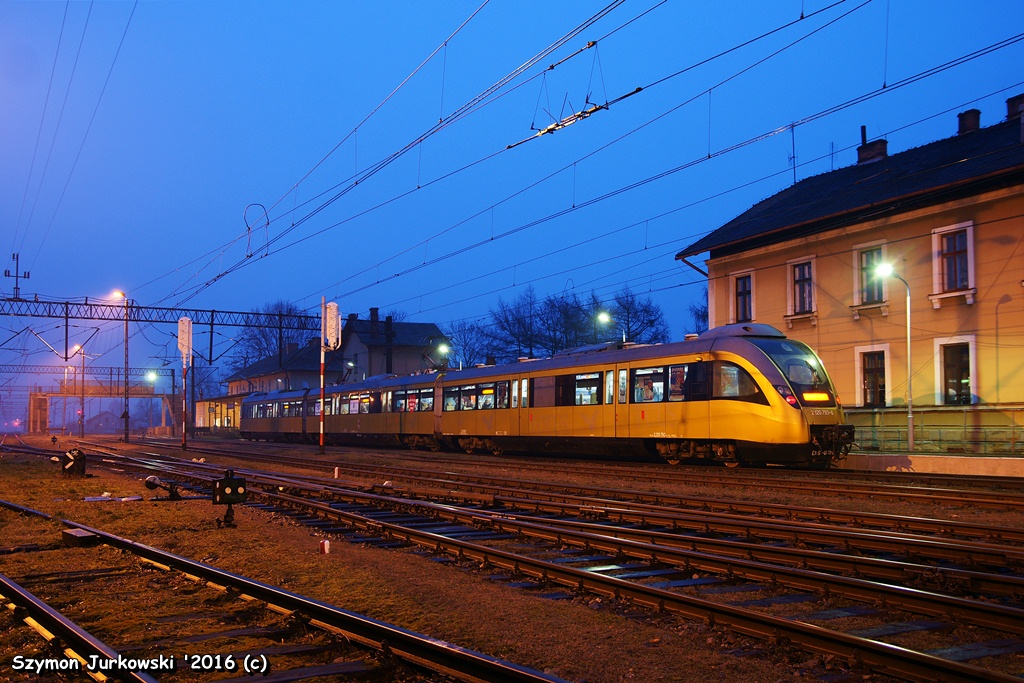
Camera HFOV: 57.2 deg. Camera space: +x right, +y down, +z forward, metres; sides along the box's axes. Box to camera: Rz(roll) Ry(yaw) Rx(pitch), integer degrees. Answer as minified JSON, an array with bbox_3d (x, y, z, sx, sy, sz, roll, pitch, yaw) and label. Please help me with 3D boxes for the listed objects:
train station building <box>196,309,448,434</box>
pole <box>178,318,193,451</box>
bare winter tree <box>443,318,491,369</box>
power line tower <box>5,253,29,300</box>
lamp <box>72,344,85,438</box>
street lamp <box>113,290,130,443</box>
[{"bbox_3d":[-24.876,4.850,113.021,14.000,12.500,52.000,2,-6,-28],"label":"train station building"},{"bbox_3d":[-15.652,2.042,45.000,0.660,6.400,0.500,2,-6,-28],"label":"pole"},{"bbox_3d":[-4.473,3.749,94.465,5.600,12.200,5.600,0,-5,0],"label":"bare winter tree"},{"bbox_3d":[-29.530,-3.818,56.000,1.450,2.750,0.350,2,-6,-28],"label":"power line tower"},{"bbox_3d":[-48.918,5.646,106.000,1.200,10.600,0.320,2,-6,-28],"label":"lamp"},{"bbox_3d":[-27.456,1.793,66.000,1.120,10.650,0.320,2,-6,-28],"label":"street lamp"}]

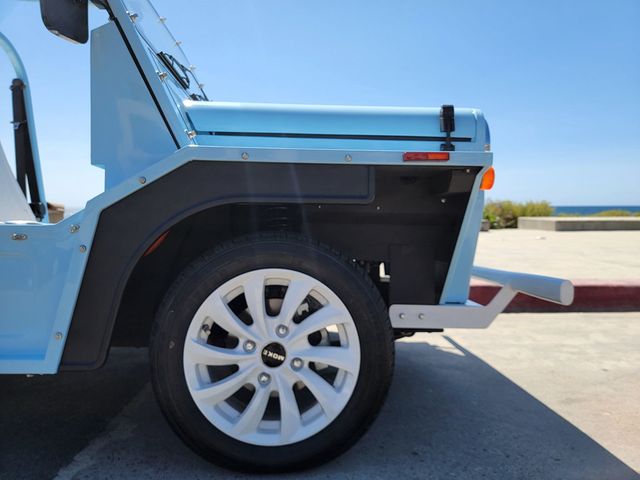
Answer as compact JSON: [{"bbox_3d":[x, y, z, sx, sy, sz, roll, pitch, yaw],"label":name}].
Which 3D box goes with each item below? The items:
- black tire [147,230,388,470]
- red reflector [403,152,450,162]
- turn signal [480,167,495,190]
[{"bbox_3d":[-0.108,0.253,1.053,0.557,0.555,0.170,0,4,-1],"label":"black tire"},{"bbox_3d":[0.231,-0.179,0.963,0.100,0.019,0.012,0,4,-1],"label":"red reflector"},{"bbox_3d":[0.390,-0.143,1.035,0.035,0.057,0.060,0,4,-1],"label":"turn signal"}]

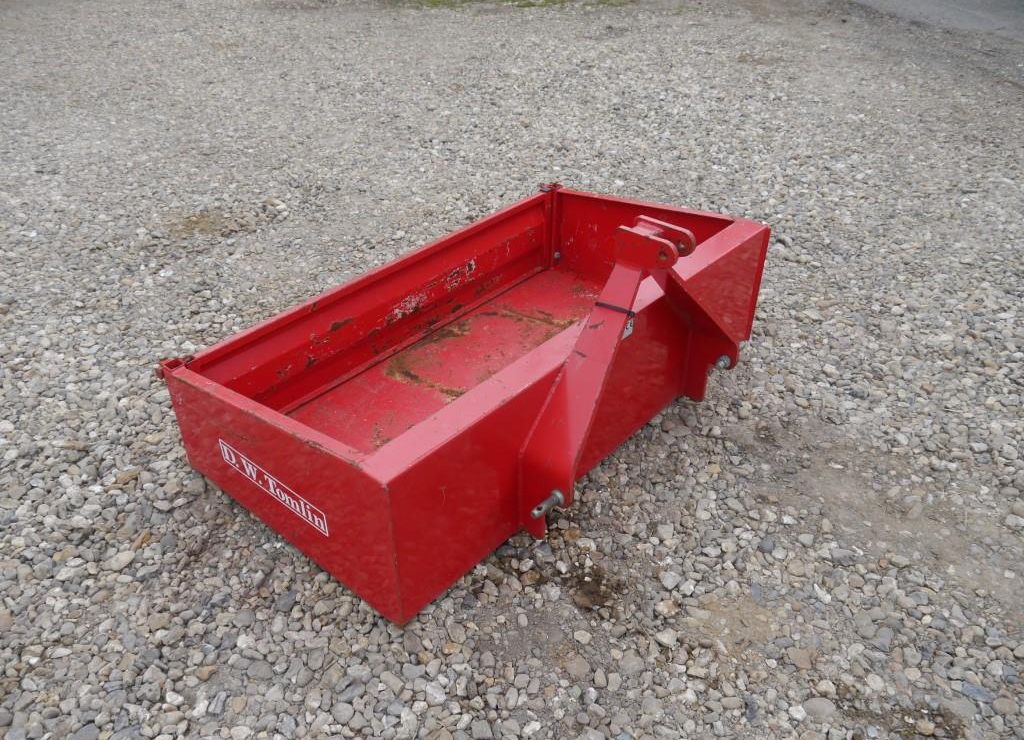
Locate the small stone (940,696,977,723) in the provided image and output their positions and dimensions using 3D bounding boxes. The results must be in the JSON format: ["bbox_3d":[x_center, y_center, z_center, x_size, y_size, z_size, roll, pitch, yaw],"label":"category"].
[{"bbox_3d":[0.859,0.651,1.592,0.068,0.029,0.053,3,34,4],"label":"small stone"}]

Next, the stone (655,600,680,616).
[{"bbox_3d":[0.333,0.506,1.759,0.053,0.026,0.035,-3,34,-5],"label":"stone"}]

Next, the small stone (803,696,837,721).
[{"bbox_3d":[0.580,0.638,1.562,0.059,0.031,0.042,4,34,6],"label":"small stone"}]

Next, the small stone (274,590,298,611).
[{"bbox_3d":[-0.483,0.496,1.778,0.039,0.025,0.054,1,33,2],"label":"small stone"}]

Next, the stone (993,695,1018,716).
[{"bbox_3d":[0.950,0.648,1.595,0.048,0.024,0.034,-4,34,-7],"label":"stone"}]

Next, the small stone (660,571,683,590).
[{"bbox_3d":[0.355,0.471,1.859,0.044,0.028,0.050,-5,34,-8],"label":"small stone"}]

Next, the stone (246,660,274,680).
[{"bbox_3d":[-0.495,0.592,1.634,0.053,0.028,0.041,-3,34,-4],"label":"stone"}]

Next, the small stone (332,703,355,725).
[{"bbox_3d":[-0.316,0.644,1.553,0.043,0.026,0.037,18,38,25],"label":"small stone"}]

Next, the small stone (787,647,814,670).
[{"bbox_3d":[0.590,0.586,1.688,0.057,0.026,0.052,-27,42,-35],"label":"small stone"}]

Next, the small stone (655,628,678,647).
[{"bbox_3d":[0.323,0.558,1.726,0.049,0.025,0.036,-13,36,-19],"label":"small stone"}]

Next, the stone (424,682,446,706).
[{"bbox_3d":[-0.150,0.632,1.613,0.038,0.027,0.054,-14,36,-20],"label":"stone"}]

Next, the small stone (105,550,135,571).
[{"bbox_3d":[-0.887,0.433,1.876,0.037,0.026,0.069,26,42,34],"label":"small stone"}]

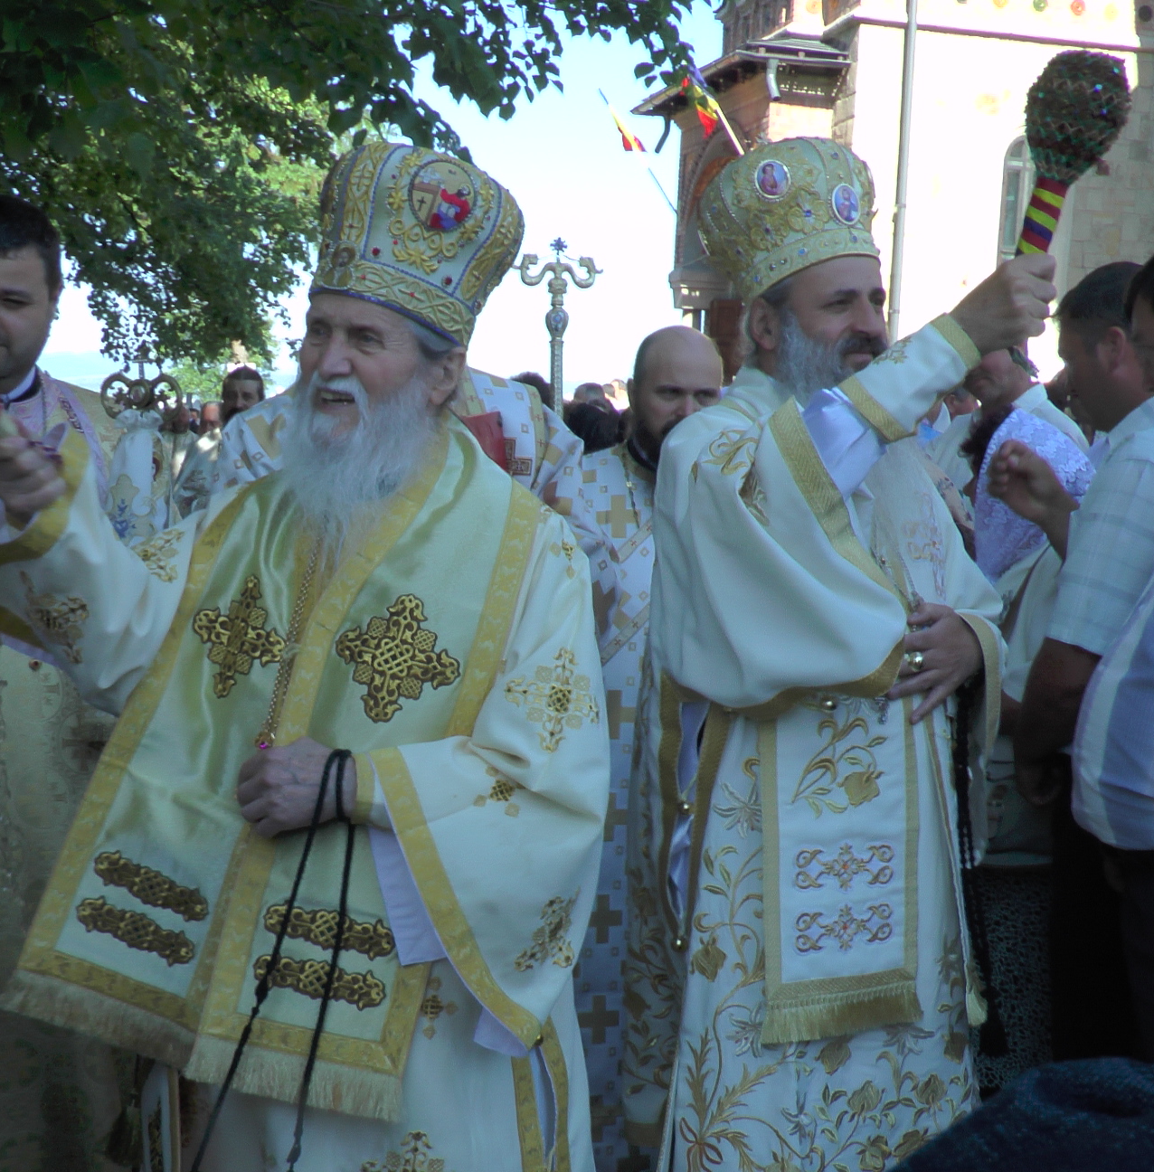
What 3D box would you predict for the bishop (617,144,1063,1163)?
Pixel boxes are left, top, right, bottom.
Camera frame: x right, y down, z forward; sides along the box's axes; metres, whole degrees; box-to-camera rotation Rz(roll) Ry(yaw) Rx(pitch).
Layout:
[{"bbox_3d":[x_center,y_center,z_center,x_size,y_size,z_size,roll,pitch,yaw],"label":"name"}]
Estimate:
[{"bbox_3d":[0.365,0.336,2.319,0.580,1.880,0.640,-5,11,-35],"label":"bishop"}]

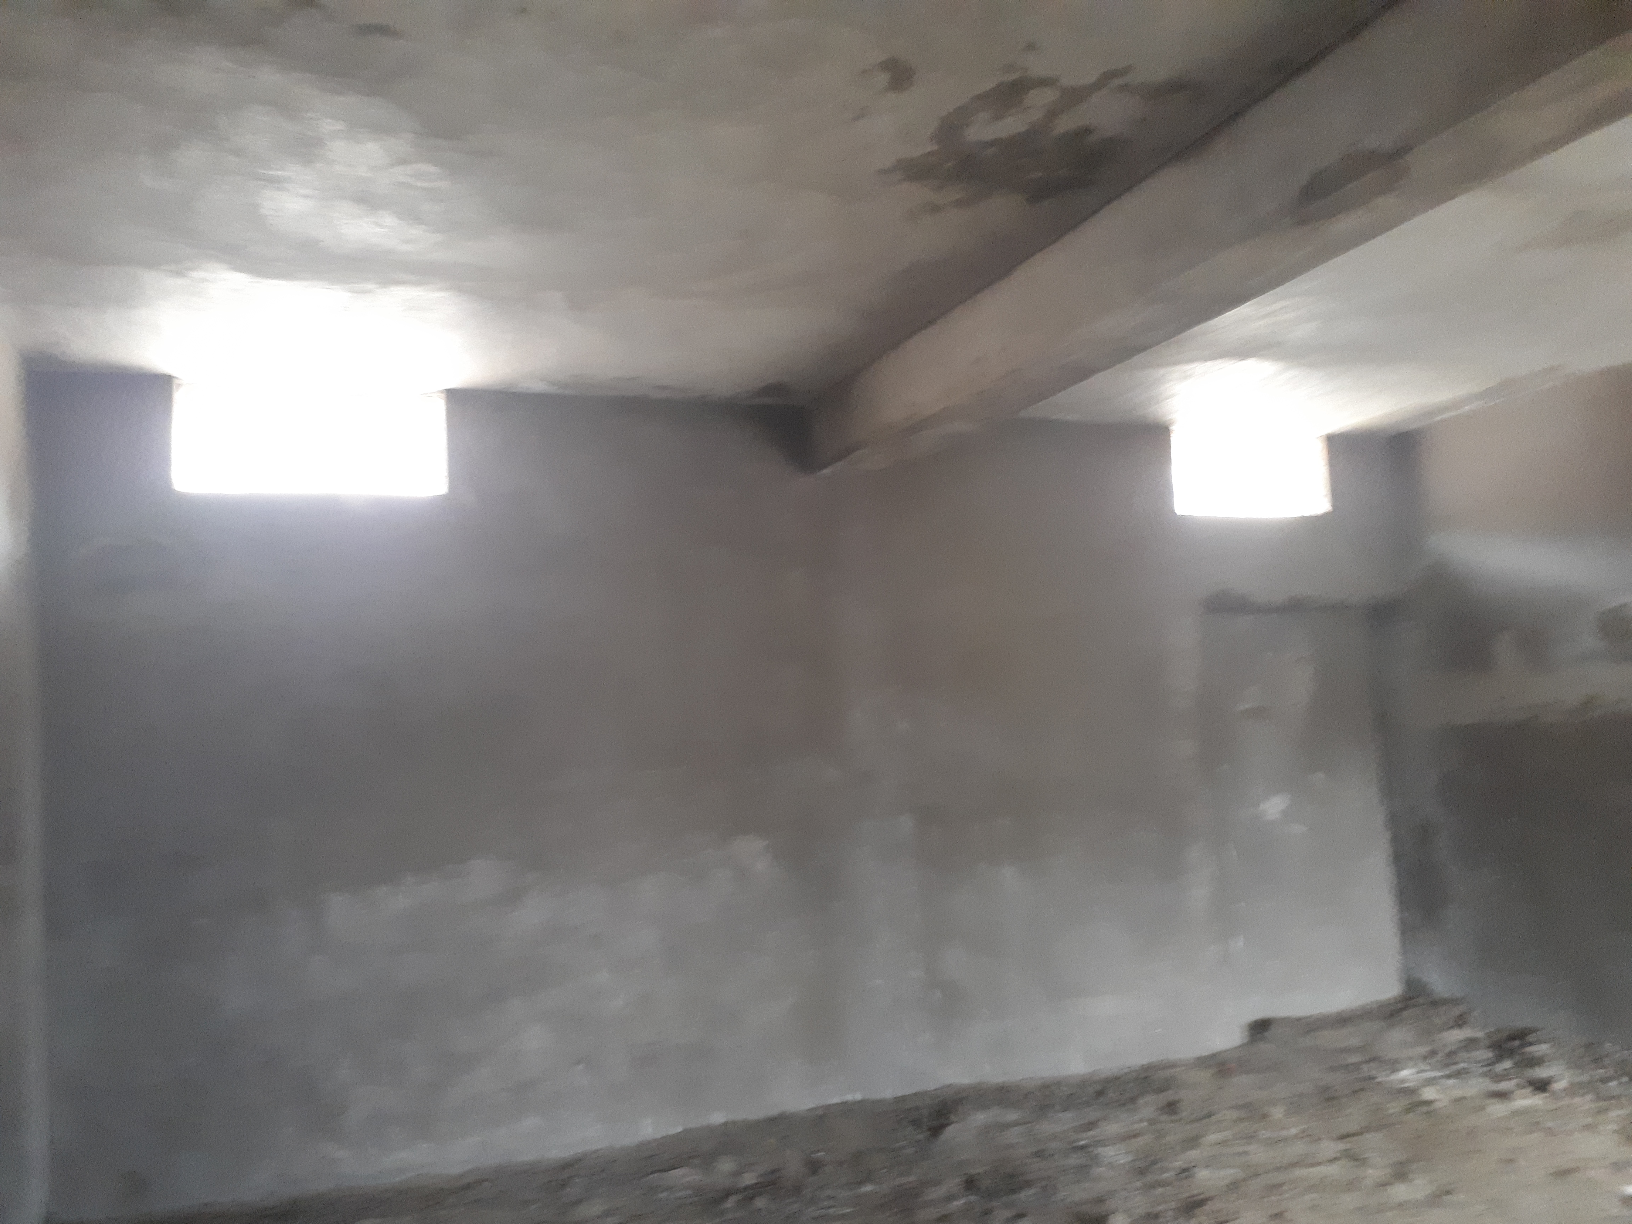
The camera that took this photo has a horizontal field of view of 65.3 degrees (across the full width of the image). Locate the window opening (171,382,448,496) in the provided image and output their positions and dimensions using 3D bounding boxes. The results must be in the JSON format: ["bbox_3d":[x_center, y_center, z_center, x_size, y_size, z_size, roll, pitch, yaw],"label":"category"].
[{"bbox_3d":[-1.906,-0.640,4.842,0.951,0.426,0.220,-1,-6,-22],"label":"window opening"}]

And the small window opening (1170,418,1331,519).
[{"bbox_3d":[2.156,-0.685,6.454,0.969,0.436,0.220,-1,-6,-22],"label":"small window opening"}]

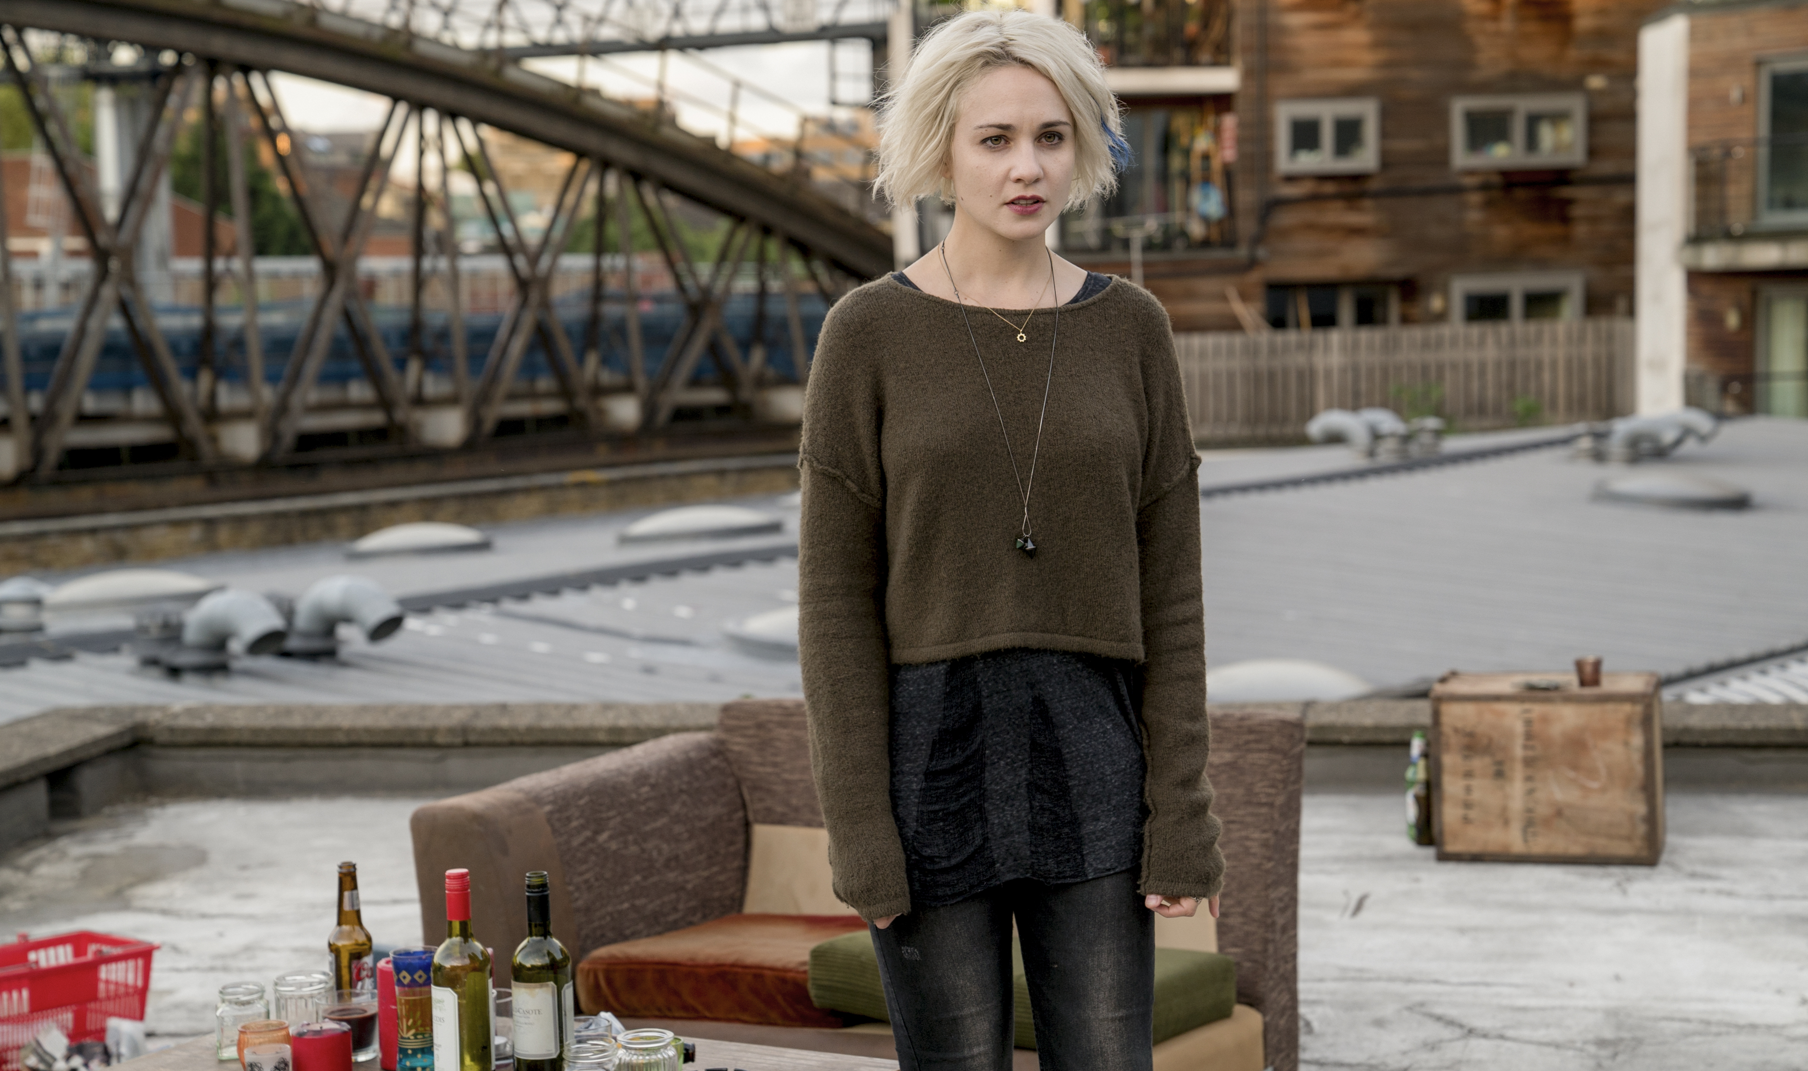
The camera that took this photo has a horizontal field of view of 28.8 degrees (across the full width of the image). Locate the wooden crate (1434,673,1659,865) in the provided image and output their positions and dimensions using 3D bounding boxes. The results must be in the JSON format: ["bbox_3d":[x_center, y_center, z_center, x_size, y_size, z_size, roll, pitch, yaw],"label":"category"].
[{"bbox_3d":[1.395,0.501,7.582,0.458,0.363,0.305,0,7,15],"label":"wooden crate"}]

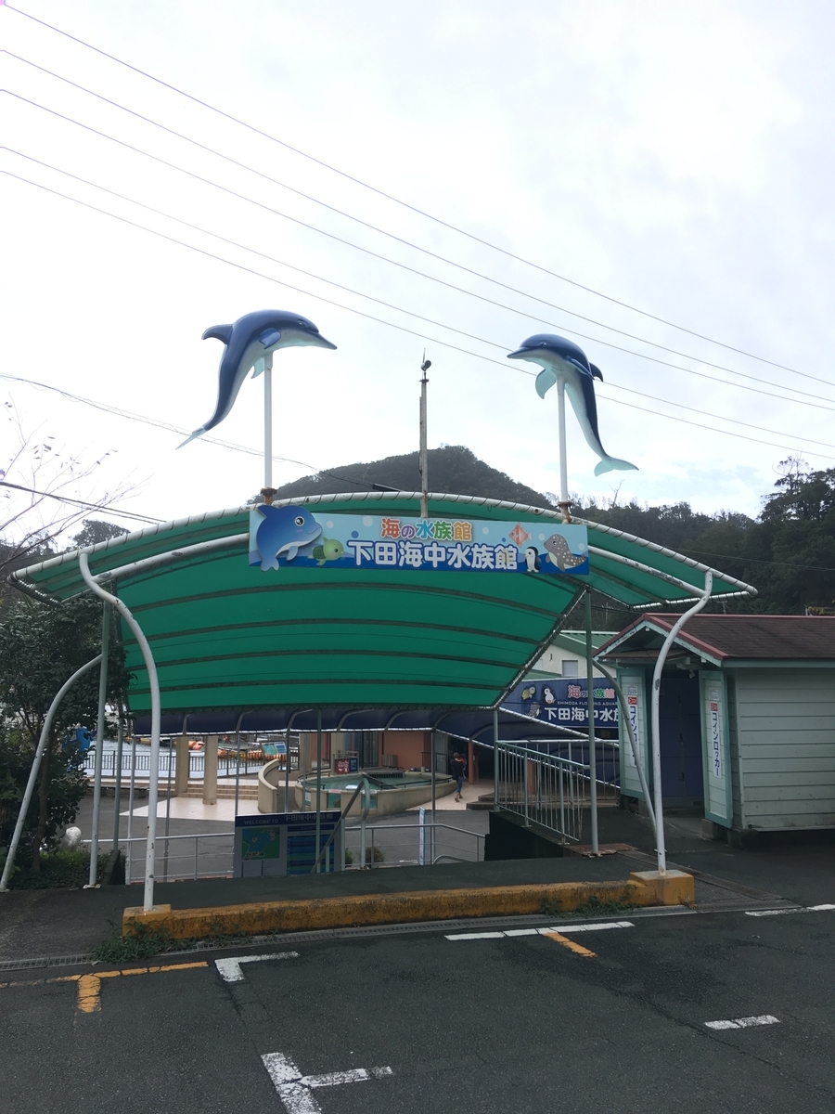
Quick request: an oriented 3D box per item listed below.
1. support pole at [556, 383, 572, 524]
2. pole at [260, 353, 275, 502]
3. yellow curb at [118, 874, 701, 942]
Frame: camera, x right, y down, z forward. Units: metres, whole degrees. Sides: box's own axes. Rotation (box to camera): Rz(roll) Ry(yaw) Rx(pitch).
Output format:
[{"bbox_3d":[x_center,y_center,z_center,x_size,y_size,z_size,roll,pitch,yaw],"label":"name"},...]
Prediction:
[{"bbox_3d":[1.111,-0.820,7.117,0.100,1.090,0.100,0,-8,0],"label":"support pole"},{"bbox_3d":[-1.033,-0.896,6.438,0.100,1.070,0.100,3,-8,-17],"label":"pole"},{"bbox_3d":[0.086,2.364,6.324,3.980,0.220,0.270,3,-8,-17],"label":"yellow curb"}]

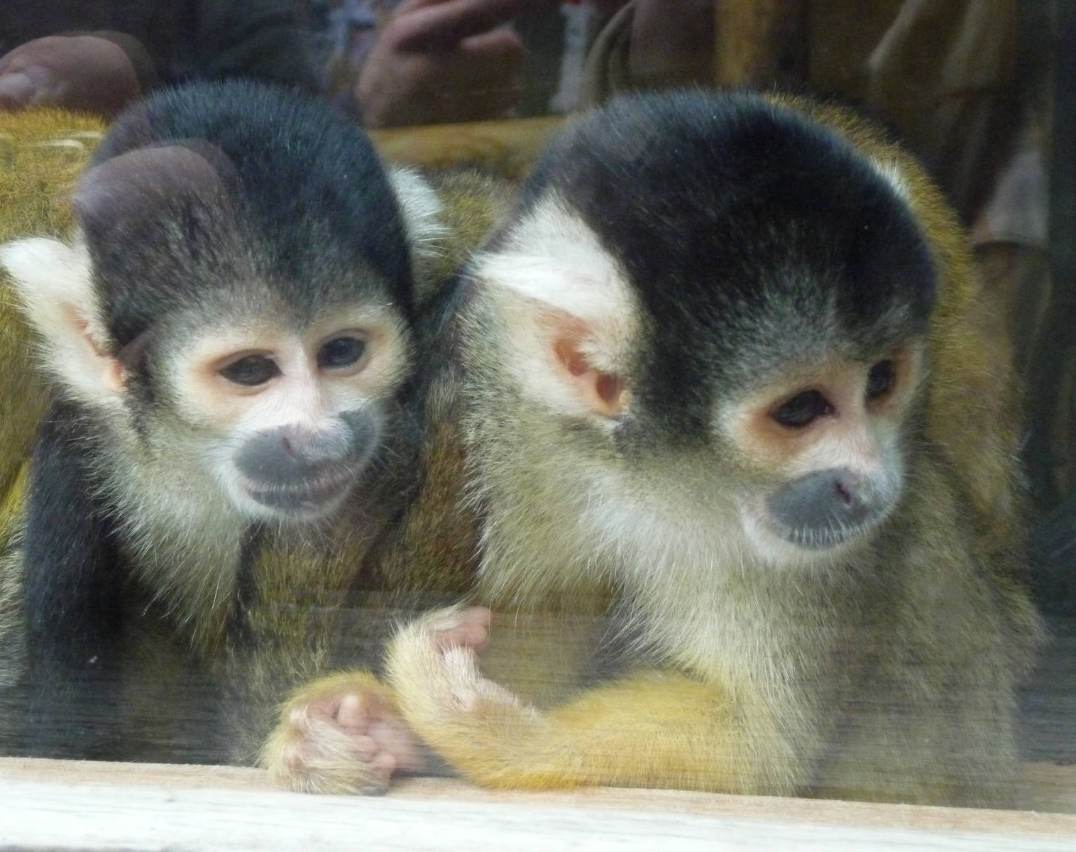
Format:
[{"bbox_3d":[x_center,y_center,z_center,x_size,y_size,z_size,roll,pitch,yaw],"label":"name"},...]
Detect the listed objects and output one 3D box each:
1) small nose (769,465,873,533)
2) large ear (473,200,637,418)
[{"bbox_3d":[0.050,0.013,0.445,0.018,0.011,0.009,-20,33,-29],"label":"small nose"},{"bbox_3d":[0.003,-0.021,0.460,0.022,0.036,0.016,-5,9,16],"label":"large ear"}]

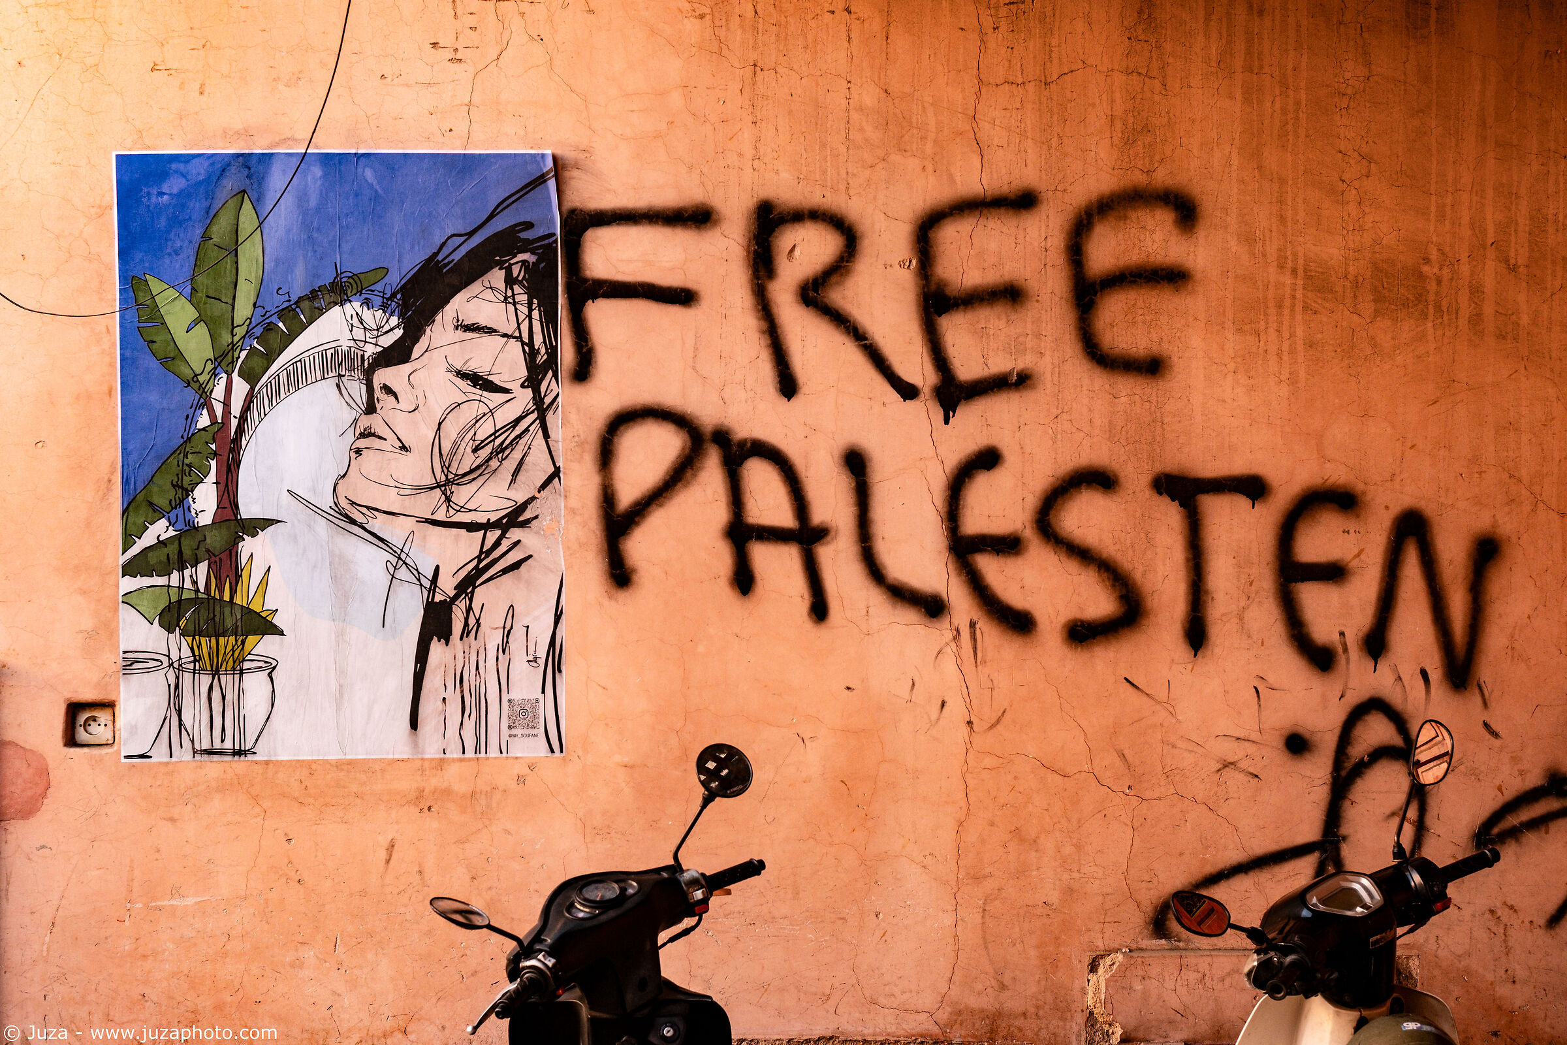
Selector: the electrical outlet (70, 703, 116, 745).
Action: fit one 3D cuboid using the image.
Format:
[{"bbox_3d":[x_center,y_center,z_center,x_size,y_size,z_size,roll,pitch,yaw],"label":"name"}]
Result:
[{"bbox_3d":[-1.325,0.390,7.020,0.080,0.078,0.030,0,0,0],"label":"electrical outlet"}]

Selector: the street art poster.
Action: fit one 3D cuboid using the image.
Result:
[{"bbox_3d":[-0.852,-0.129,7.010,0.848,1.170,0.010,-1,0,0],"label":"street art poster"}]

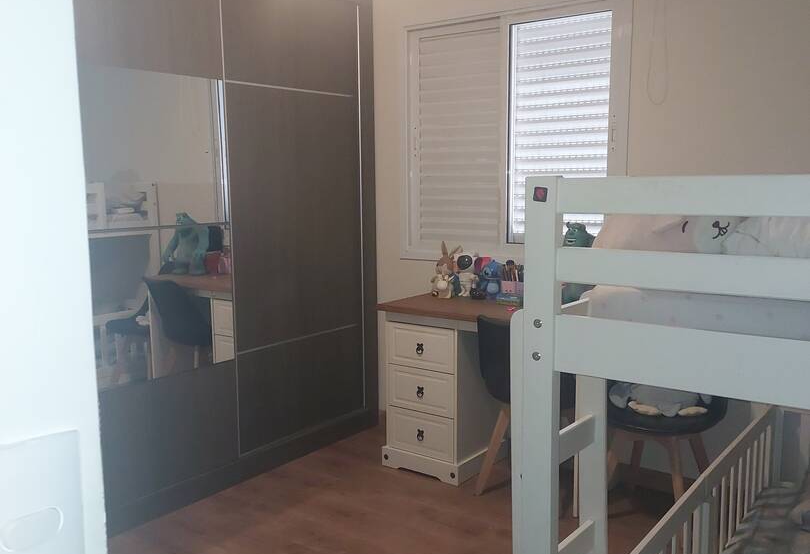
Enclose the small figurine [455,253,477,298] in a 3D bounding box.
[{"bbox_3d":[0.288,-0.009,4.164,0.105,0.215,0.090,2,8,24],"label":"small figurine"}]

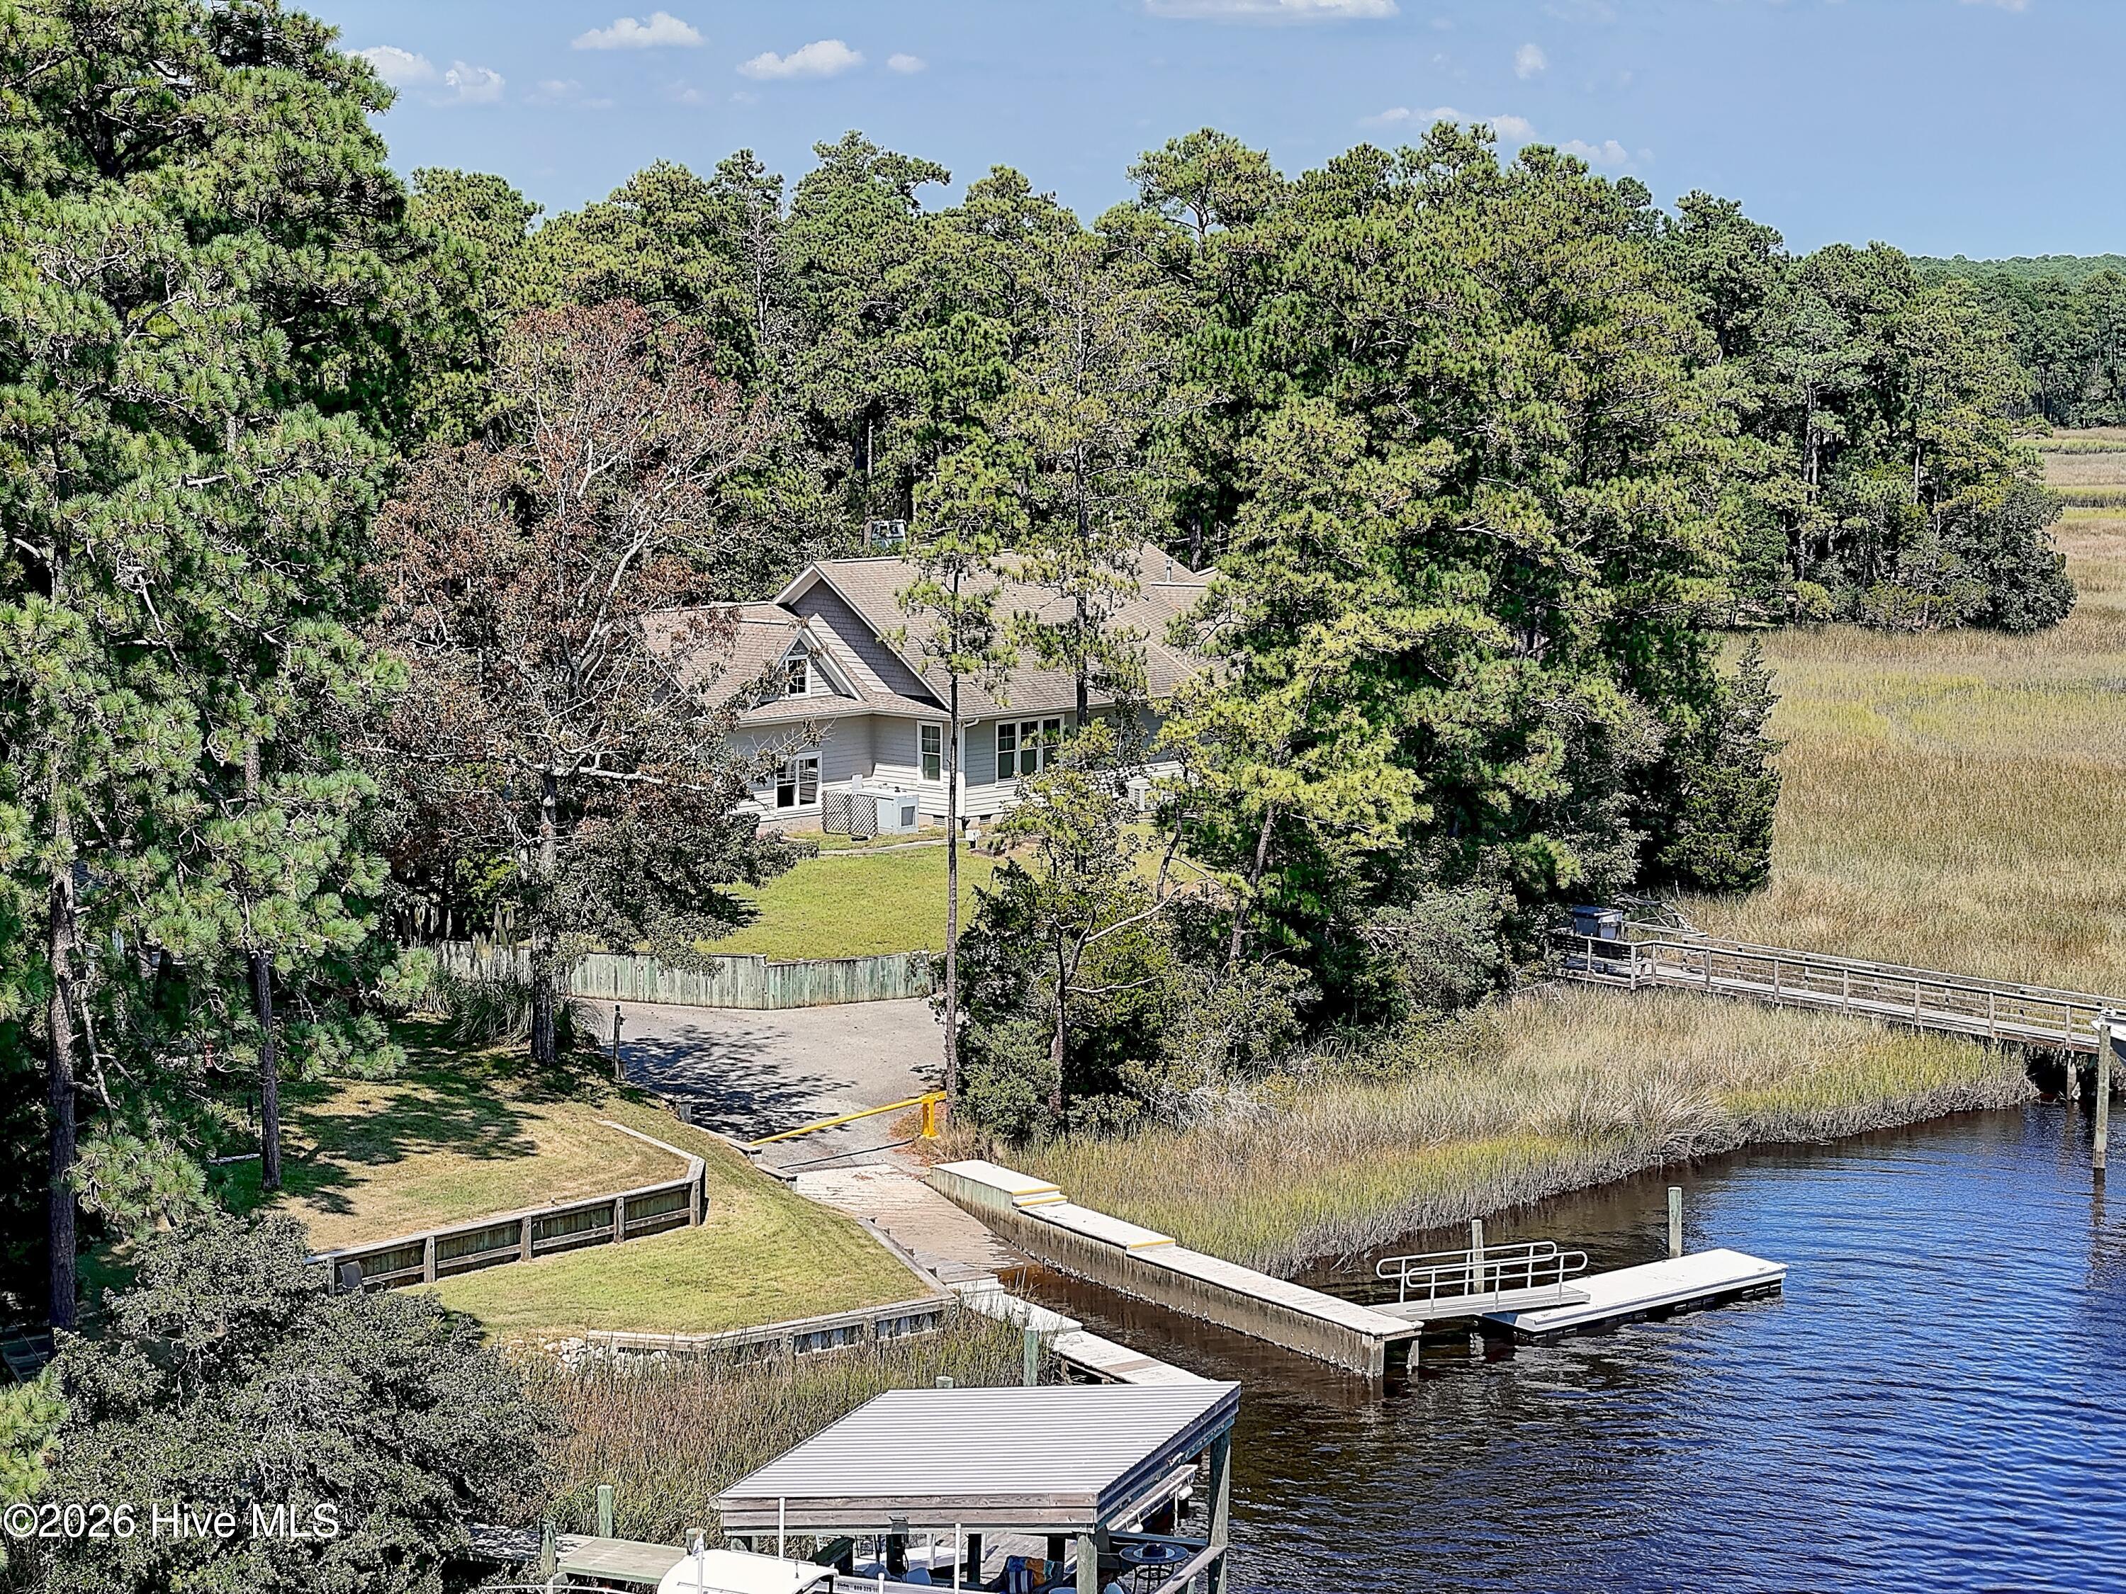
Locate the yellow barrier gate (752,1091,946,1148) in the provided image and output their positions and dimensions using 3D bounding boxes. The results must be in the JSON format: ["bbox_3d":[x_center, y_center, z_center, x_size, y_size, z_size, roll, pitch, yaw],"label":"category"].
[{"bbox_3d":[-5.039,7.933,101.126,0.250,1.150,6.671,6,9,39],"label":"yellow barrier gate"}]

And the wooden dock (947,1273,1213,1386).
[{"bbox_3d":[0.373,12.227,93.569,1.500,1.250,9.200,-5,9,-33],"label":"wooden dock"}]

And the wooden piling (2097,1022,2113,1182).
[{"bbox_3d":[25.490,7.464,105.452,0.264,3.860,0.264,0,7,0],"label":"wooden piling"}]

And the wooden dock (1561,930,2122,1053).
[{"bbox_3d":[22.494,5.402,120.412,2.192,1.233,20.372,-6,10,-42],"label":"wooden dock"}]

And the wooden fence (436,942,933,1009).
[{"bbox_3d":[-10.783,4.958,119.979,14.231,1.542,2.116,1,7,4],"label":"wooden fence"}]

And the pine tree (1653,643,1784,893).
[{"bbox_3d":[22.690,-1.247,148.331,4.440,8.596,4.218,0,7,0],"label":"pine tree"}]

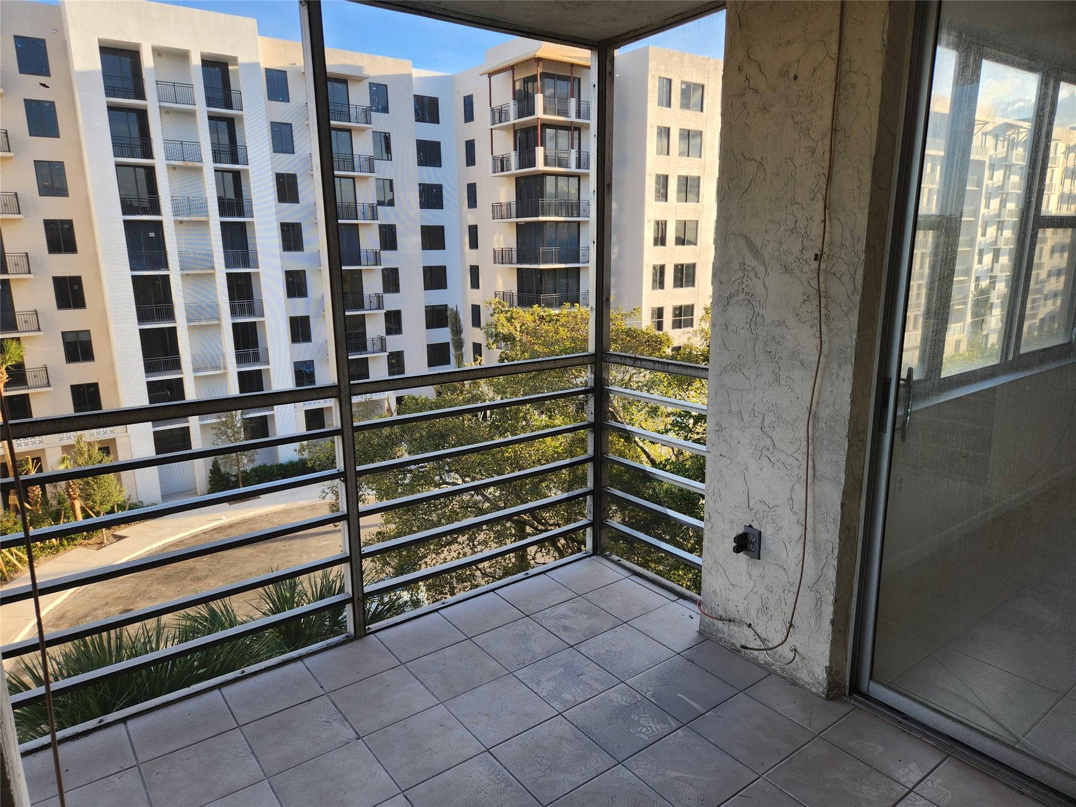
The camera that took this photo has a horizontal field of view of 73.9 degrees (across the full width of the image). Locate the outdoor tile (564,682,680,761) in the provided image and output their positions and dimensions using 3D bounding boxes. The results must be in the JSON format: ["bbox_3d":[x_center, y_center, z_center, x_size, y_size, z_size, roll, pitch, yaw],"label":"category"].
[{"bbox_3d":[0.294,1.103,2.487,0.297,0.011,0.297,-10,15,-36],"label":"outdoor tile"}]

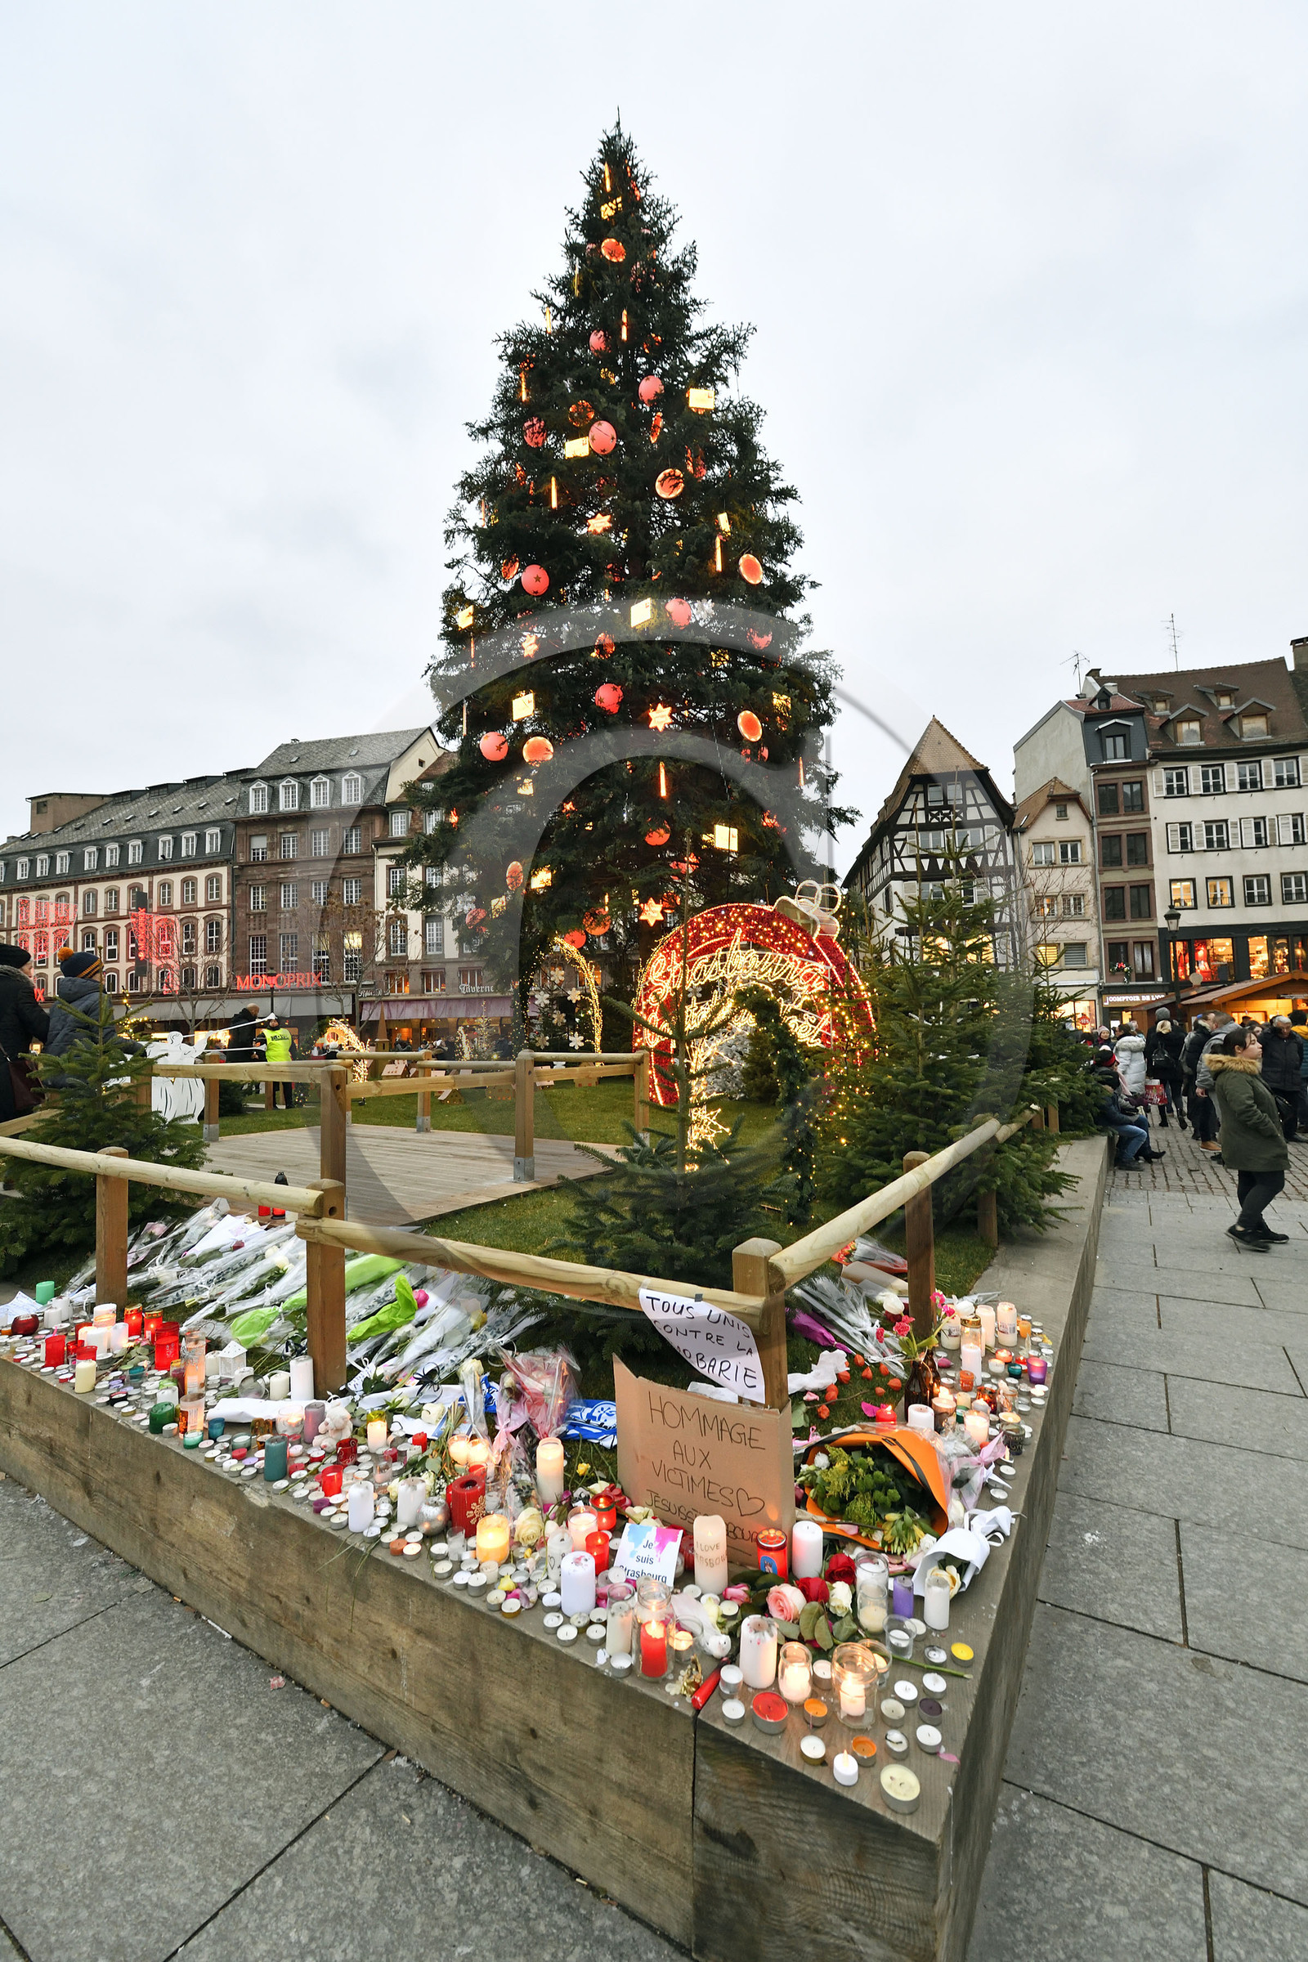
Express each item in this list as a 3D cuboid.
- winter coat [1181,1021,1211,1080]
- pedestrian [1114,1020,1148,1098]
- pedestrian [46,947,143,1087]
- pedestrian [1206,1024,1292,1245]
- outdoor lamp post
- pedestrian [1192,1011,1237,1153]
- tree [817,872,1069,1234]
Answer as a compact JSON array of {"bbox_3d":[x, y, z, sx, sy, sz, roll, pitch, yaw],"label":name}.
[{"bbox_3d":[6.520,0.847,9.150,0.360,0.700,0.480,-3,-4,22],"label":"winter coat"},{"bbox_3d":[7.376,1.449,11.800,0.490,1.640,0.360,-1,-3,-3],"label":"pedestrian"},{"bbox_3d":[-3.990,0.626,5.350,0.560,1.700,0.420,-2,-3,15],"label":"pedestrian"},{"bbox_3d":[4.216,1.129,5.420,0.470,1.570,0.460,-3,-4,28],"label":"pedestrian"},{"bbox_3d":[14.780,0.215,21.500,0.460,4.700,0.460,-3,-4,32],"label":"outdoor lamp post"},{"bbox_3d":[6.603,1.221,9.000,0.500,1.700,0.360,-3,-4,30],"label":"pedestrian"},{"bbox_3d":[1.590,0.360,4.400,1.400,2.000,1.400,-4,-4,32],"label":"tree"}]

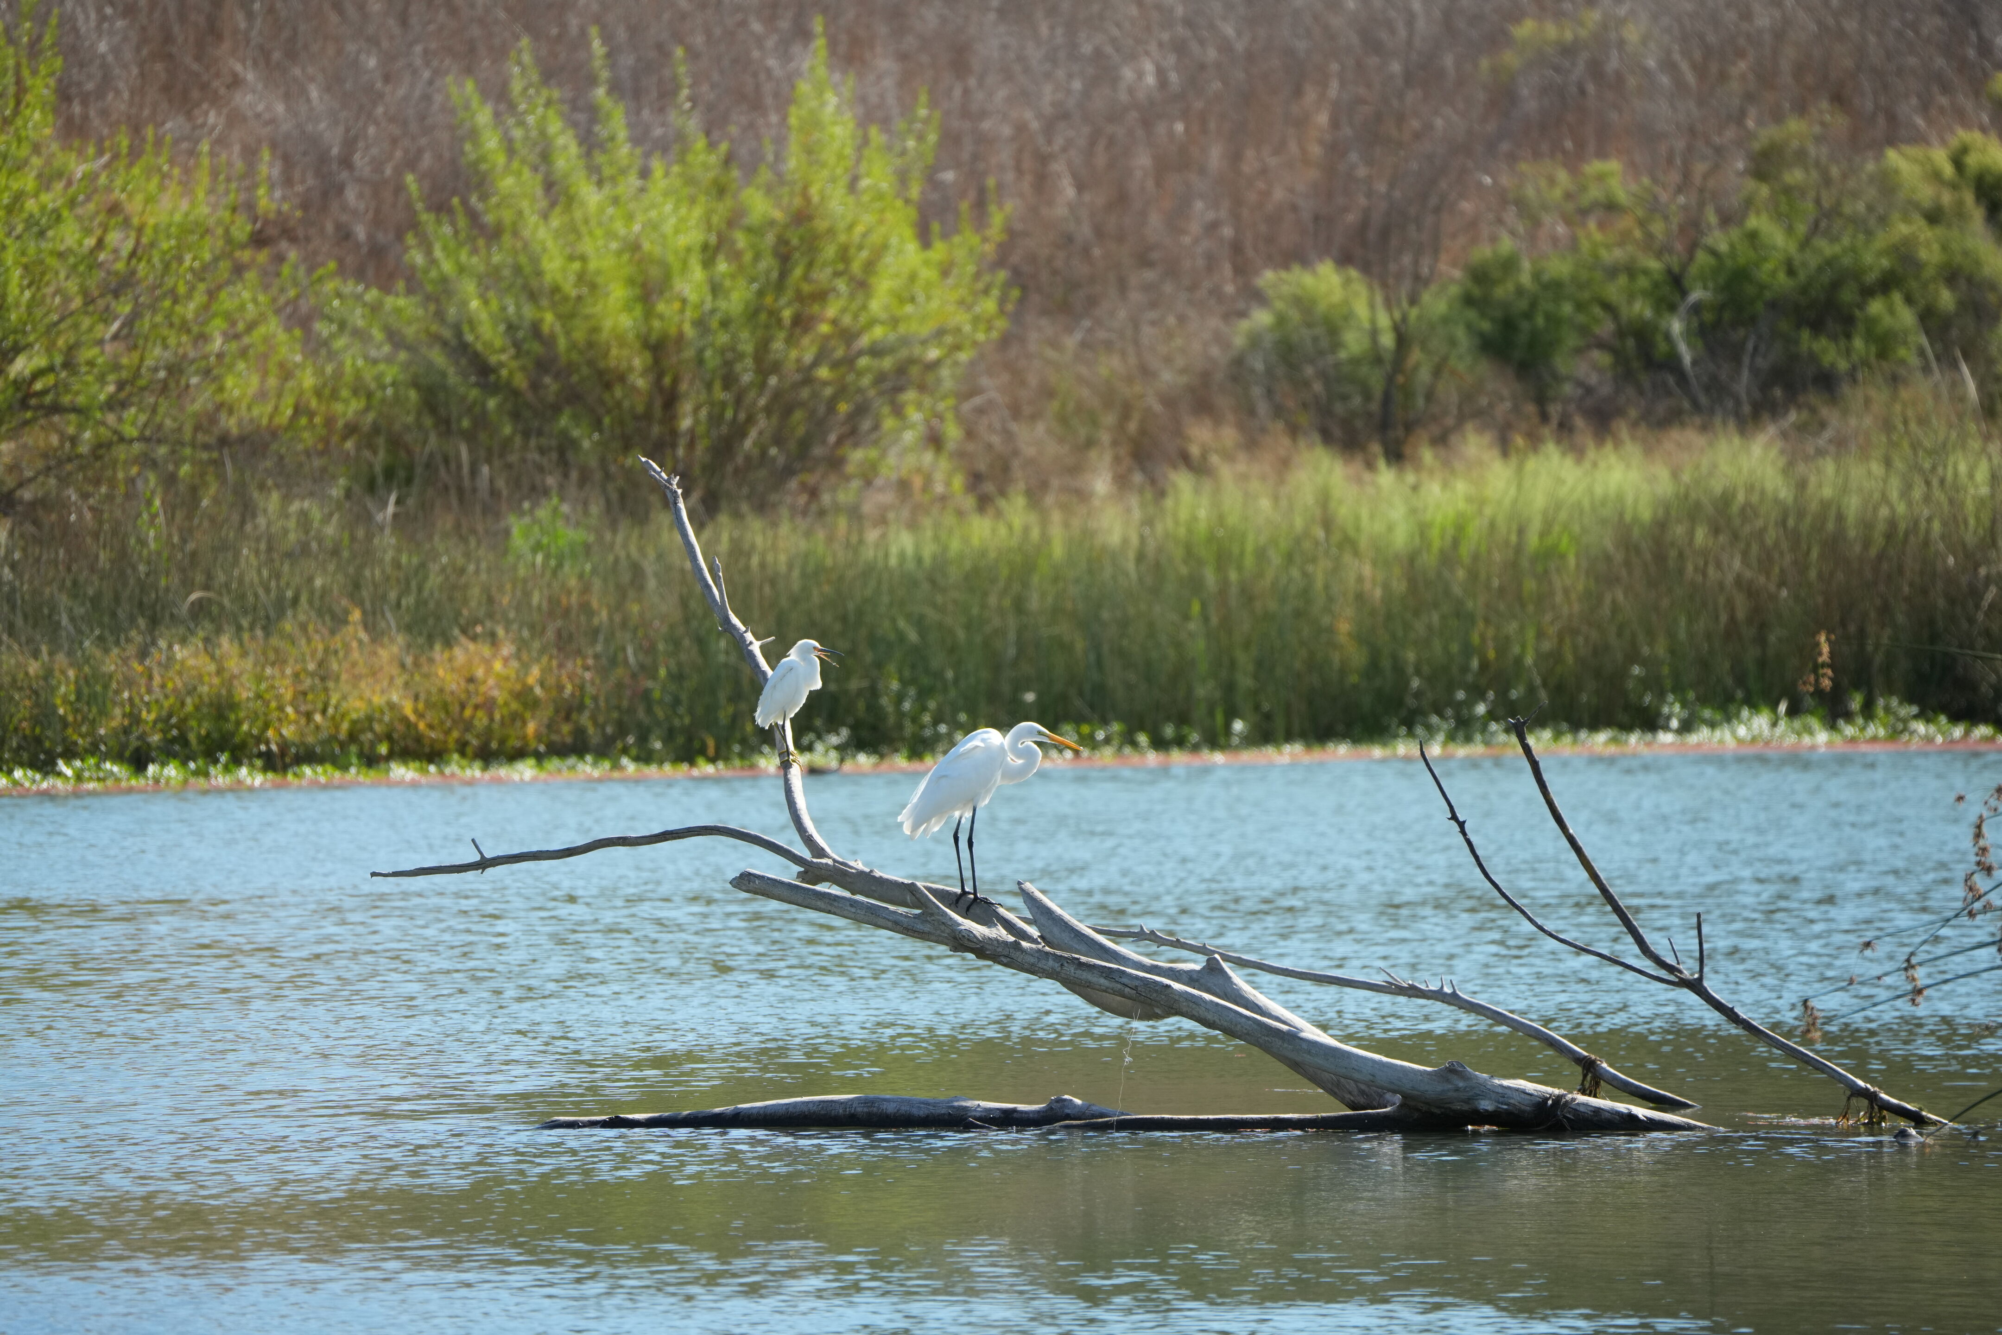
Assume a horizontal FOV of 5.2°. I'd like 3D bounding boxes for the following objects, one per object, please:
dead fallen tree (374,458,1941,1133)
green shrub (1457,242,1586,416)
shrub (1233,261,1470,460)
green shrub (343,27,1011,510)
[{"bbox_3d":[0.281,0.367,61.000,4.000,1.900,1.600,0,1,0],"label":"dead fallen tree"},{"bbox_3d":[2.799,-1.800,119.000,0.720,0.970,0.700,0,1,0],"label":"green shrub"},{"bbox_3d":[1.859,-1.619,118.000,1.250,1.070,1.100,0,1,0],"label":"shrub"},{"bbox_3d":[-1.616,-1.987,111.000,3.300,2.450,2.800,0,1,0],"label":"green shrub"}]

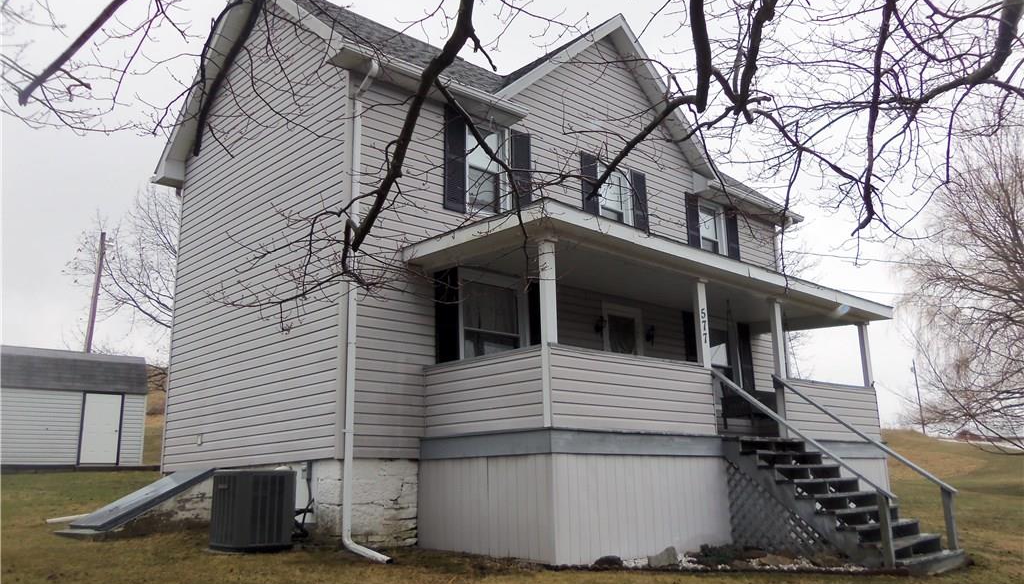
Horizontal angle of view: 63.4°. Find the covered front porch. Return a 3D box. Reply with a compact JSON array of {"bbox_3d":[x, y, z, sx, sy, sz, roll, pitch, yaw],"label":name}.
[{"bbox_3d":[2.702,1.024,12.319,8.780,2.480,2.490,11,-18,-42],"label":"covered front porch"}]

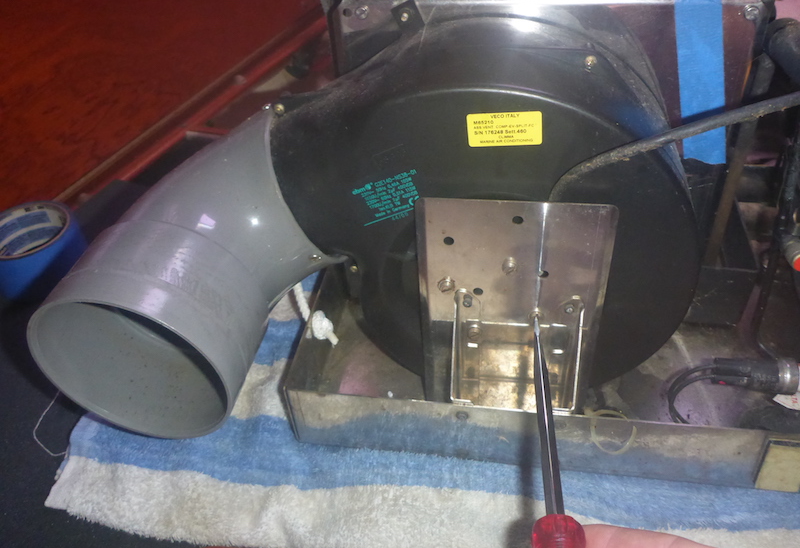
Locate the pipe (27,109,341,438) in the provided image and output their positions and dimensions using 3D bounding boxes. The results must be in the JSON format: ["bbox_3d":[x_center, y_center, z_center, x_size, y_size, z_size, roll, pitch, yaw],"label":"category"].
[{"bbox_3d":[-0.110,-0.007,0.401,0.161,0.114,0.174,-23,30,27],"label":"pipe"}]

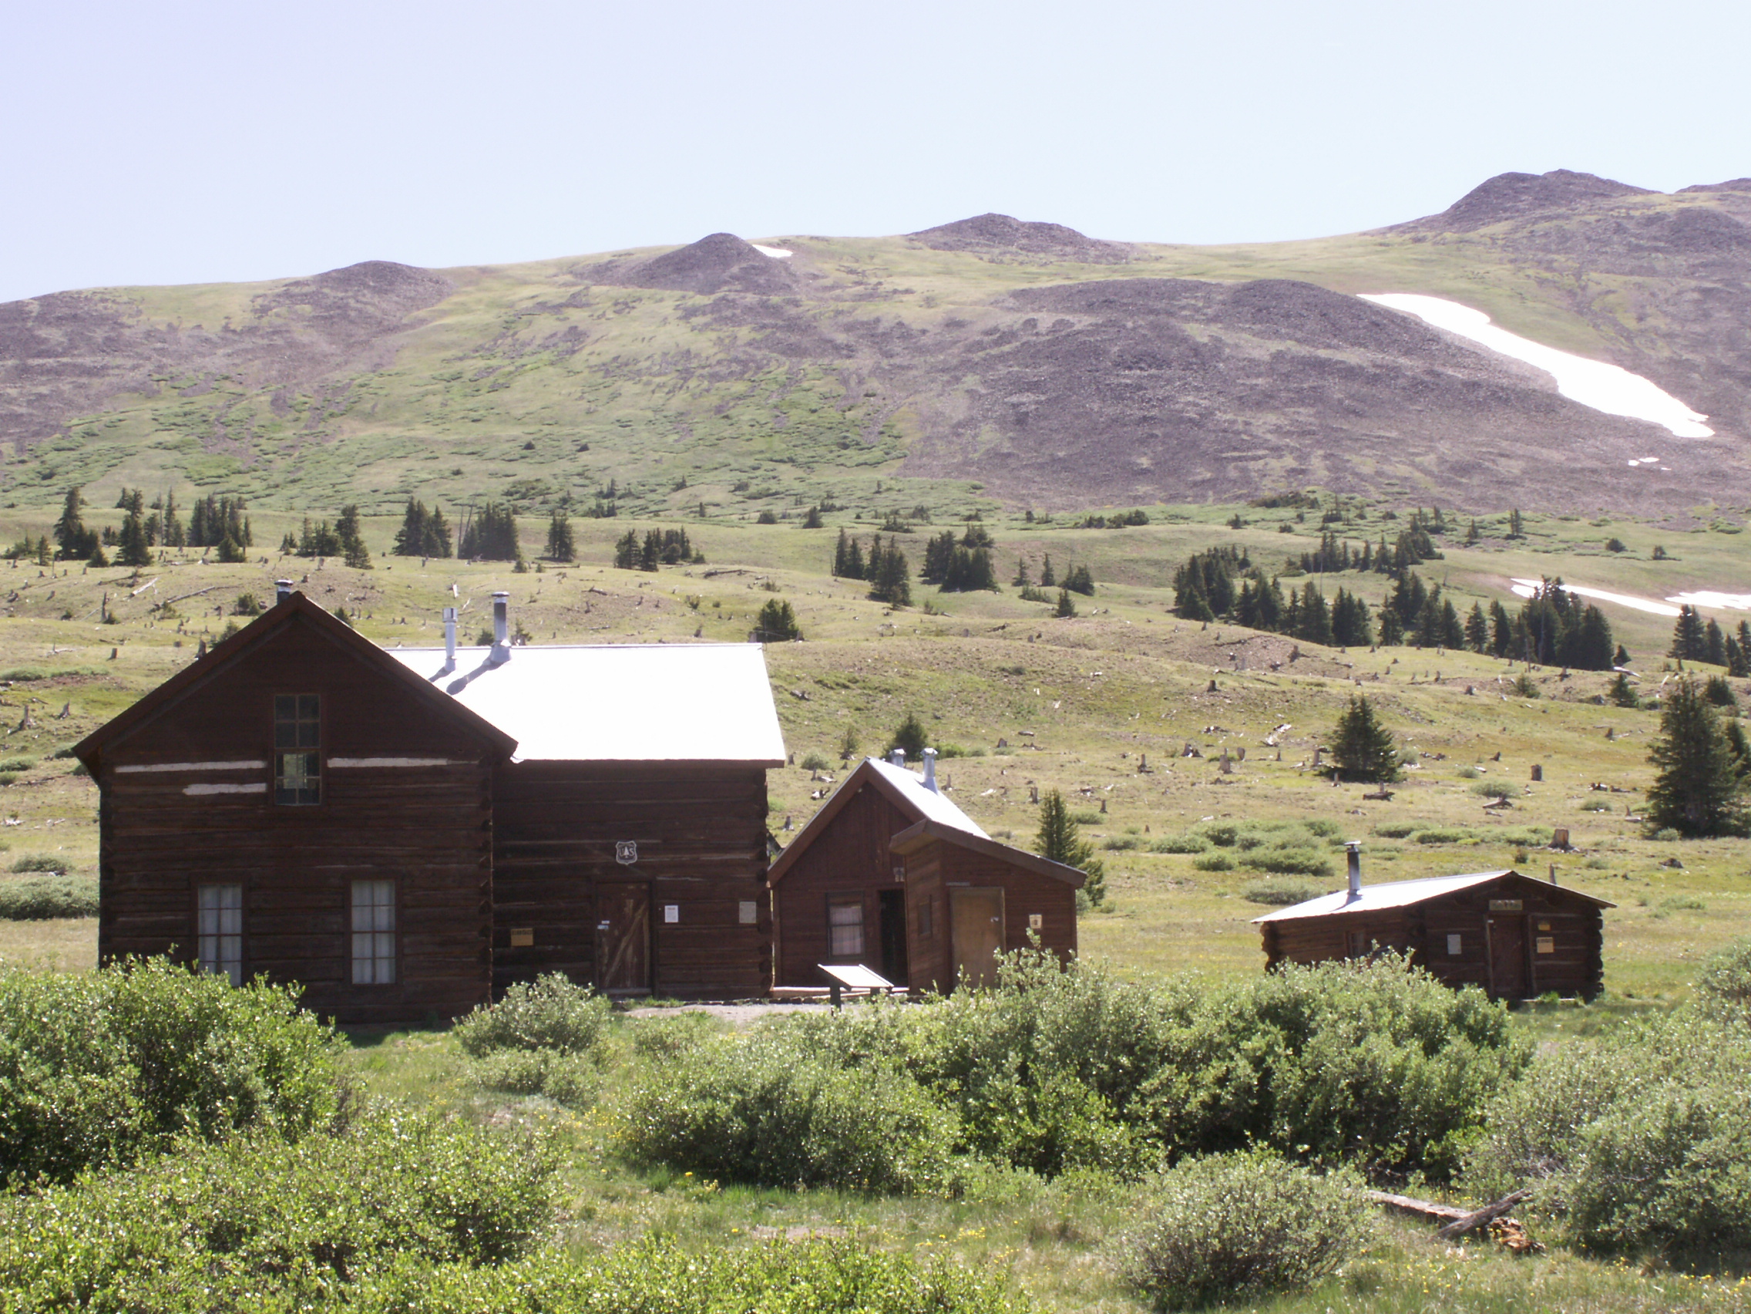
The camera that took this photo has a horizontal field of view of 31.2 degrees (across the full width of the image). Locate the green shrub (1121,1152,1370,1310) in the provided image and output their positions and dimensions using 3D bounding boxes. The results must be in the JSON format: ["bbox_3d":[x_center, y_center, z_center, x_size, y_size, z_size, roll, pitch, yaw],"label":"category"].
[{"bbox_3d":[2.065,3.202,17.500,1.348,0.859,1.145,-2,-8,0],"label":"green shrub"}]

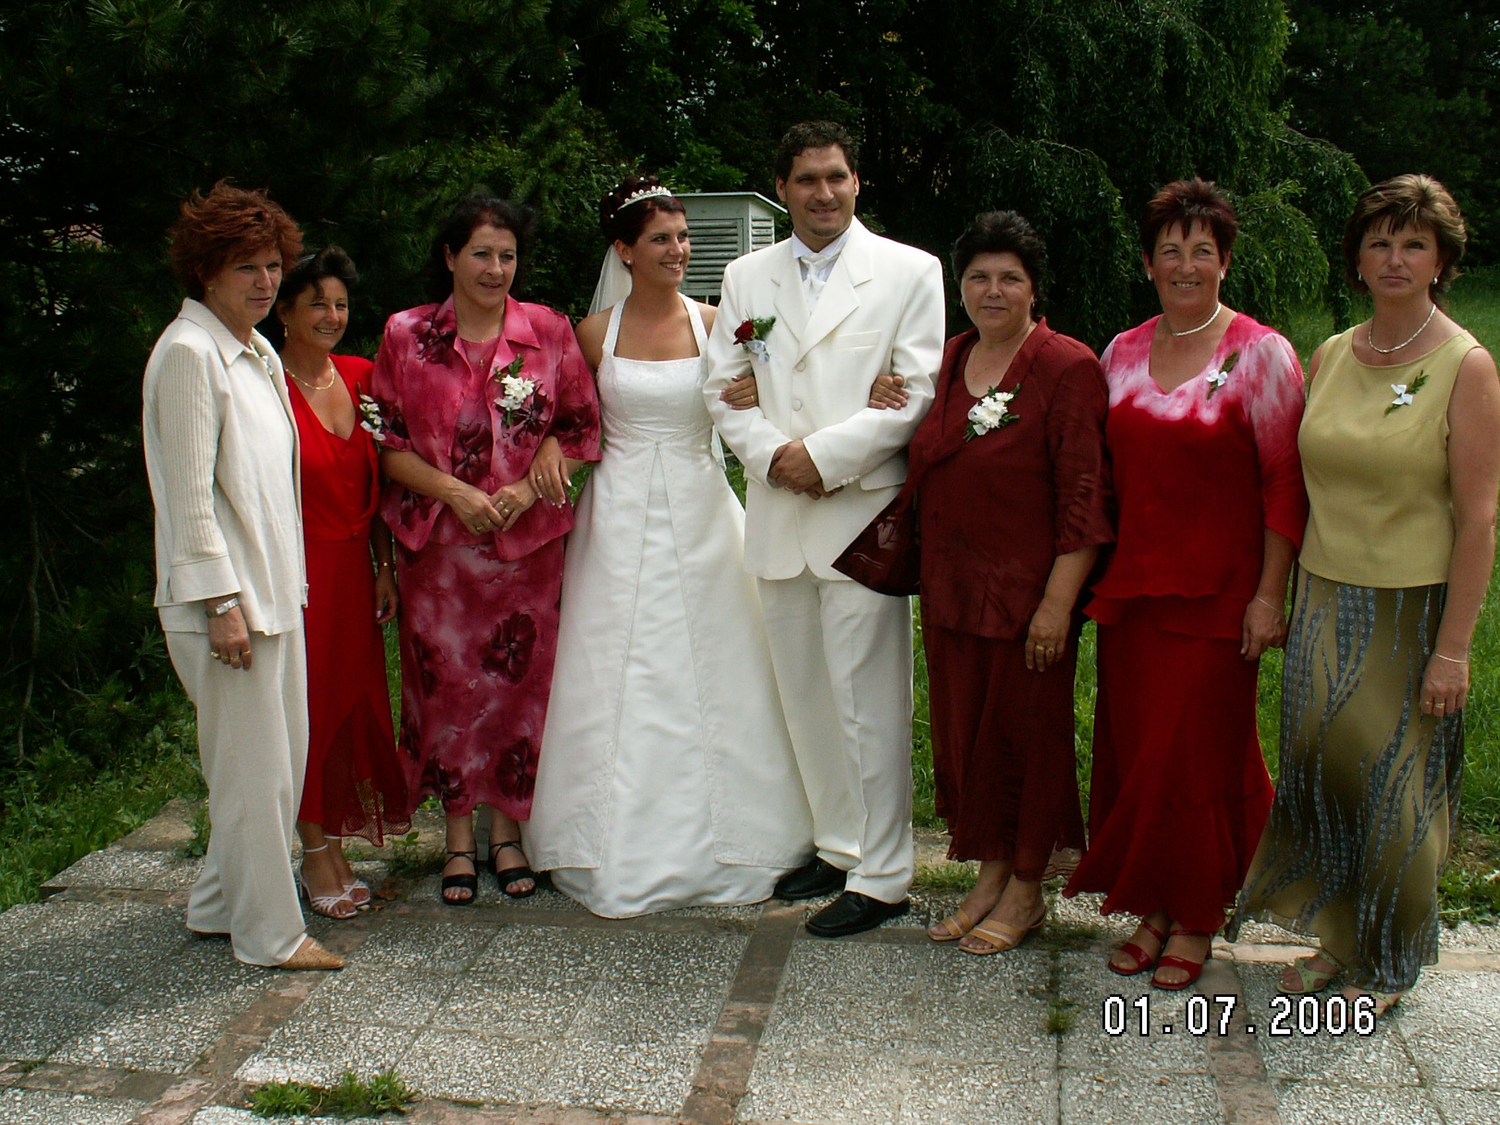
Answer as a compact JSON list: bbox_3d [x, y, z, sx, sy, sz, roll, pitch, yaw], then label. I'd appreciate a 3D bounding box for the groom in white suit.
[{"bbox_3d":[0.171,-0.065,3.990,0.550,1.847,0.380,4,11,23],"label":"groom in white suit"}]

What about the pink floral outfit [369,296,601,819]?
[{"bbox_3d":[-0.645,-0.018,4.210,0.540,1.250,0.370,-1,10,-6],"label":"pink floral outfit"}]

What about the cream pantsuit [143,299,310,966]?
[{"bbox_3d":[-1.150,0.151,3.827,0.360,1.449,0.440,7,12,33],"label":"cream pantsuit"}]

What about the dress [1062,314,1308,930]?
[{"bbox_3d":[0.947,0.160,3.781,0.530,1.388,0.400,5,11,25],"label":"dress"}]

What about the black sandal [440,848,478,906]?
[{"bbox_3d":[-0.720,0.764,4.317,0.090,0.100,0.230,-1,10,-6],"label":"black sandal"}]

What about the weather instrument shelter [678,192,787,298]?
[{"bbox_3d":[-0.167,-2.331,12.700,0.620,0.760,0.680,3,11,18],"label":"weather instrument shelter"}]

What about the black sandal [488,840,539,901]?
[{"bbox_3d":[-0.606,0.757,4.355,0.090,0.100,0.230,-4,11,-22],"label":"black sandal"}]

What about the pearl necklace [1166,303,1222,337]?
[{"bbox_3d":[0.924,-0.509,3.610,0.125,0.085,0.125,5,11,27],"label":"pearl necklace"}]

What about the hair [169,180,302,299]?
[{"bbox_3d":[-1.090,-0.684,3.677,0.260,0.249,0.240,9,14,41],"label":"hair"}]

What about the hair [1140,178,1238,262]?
[{"bbox_3d":[0.916,-0.712,3.610,0.200,0.190,0.230,3,10,16],"label":"hair"}]

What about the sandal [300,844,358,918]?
[{"bbox_3d":[-1.030,0.775,4.219,0.085,0.135,0.215,-9,13,-42],"label":"sandal"}]

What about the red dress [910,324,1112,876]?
[{"bbox_3d":[0.590,0.076,3.960,0.460,1.240,0.380,5,11,30],"label":"red dress"}]

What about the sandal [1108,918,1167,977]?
[{"bbox_3d":[0.890,0.838,3.904,0.090,0.100,0.230,8,13,36],"label":"sandal"}]

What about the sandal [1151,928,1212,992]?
[{"bbox_3d":[0.951,0.860,3.812,0.085,0.095,0.225,7,12,34],"label":"sandal"}]

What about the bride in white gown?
[{"bbox_3d":[-0.192,-0.051,4.199,0.680,1.750,0.580,-1,10,-3],"label":"bride in white gown"}]

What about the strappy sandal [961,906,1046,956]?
[{"bbox_3d":[0.593,0.828,3.988,0.235,0.090,0.090,-6,12,-29],"label":"strappy sandal"}]

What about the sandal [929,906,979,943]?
[{"bbox_3d":[0.513,0.817,4.081,0.230,0.090,0.085,-7,12,-35],"label":"sandal"}]

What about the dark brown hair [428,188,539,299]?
[{"bbox_3d":[-0.631,-0.743,4.066,0.240,0.249,0.230,-5,11,-27],"label":"dark brown hair"}]

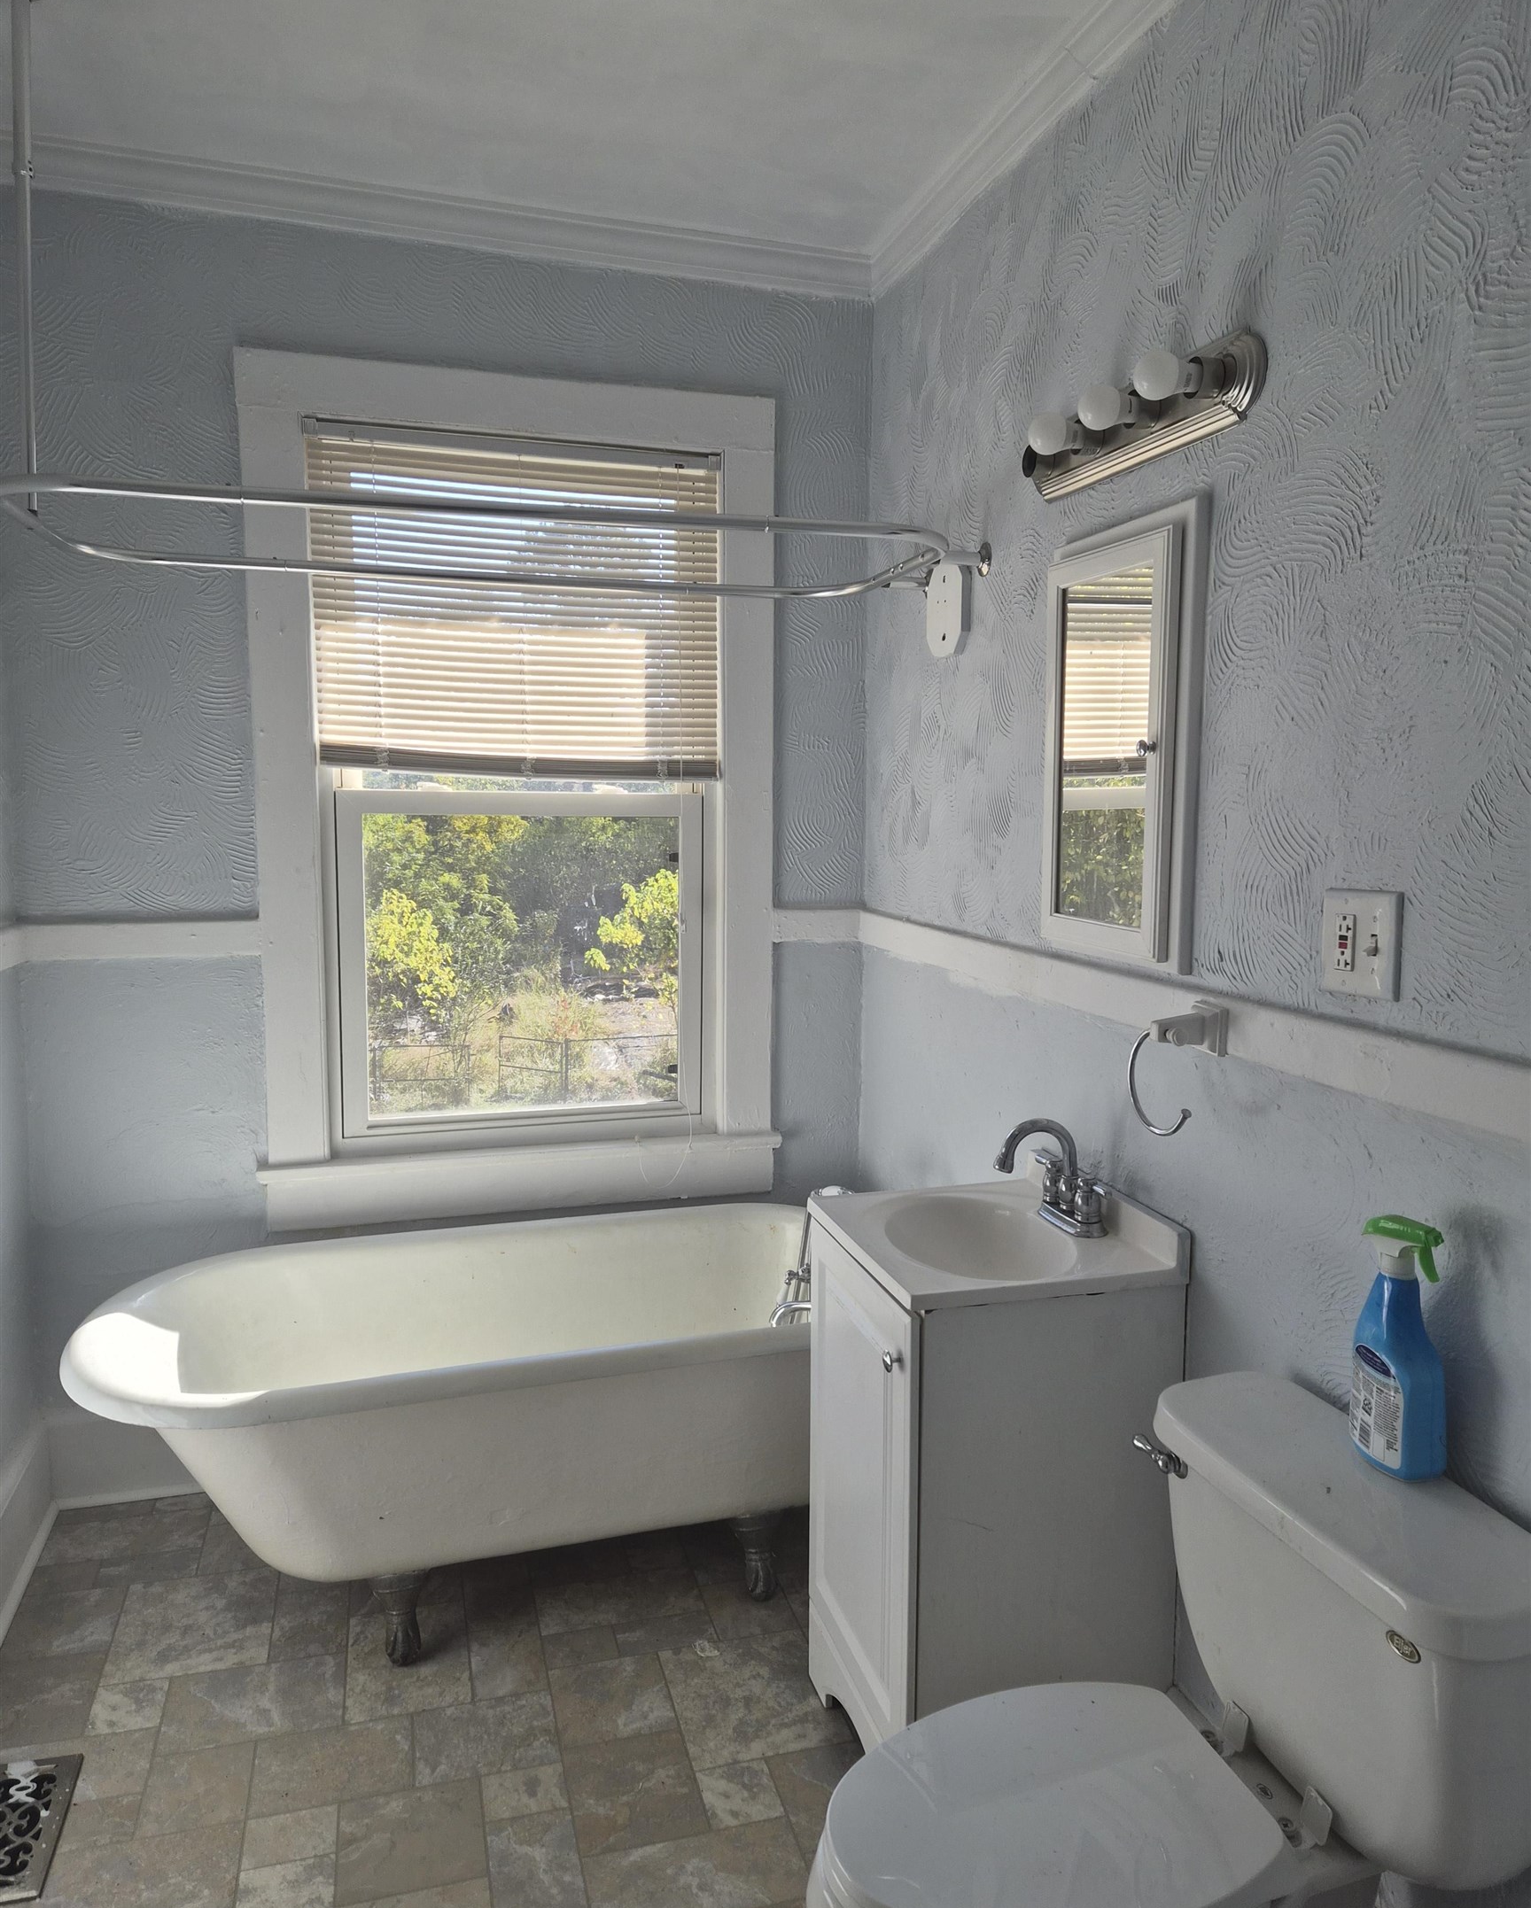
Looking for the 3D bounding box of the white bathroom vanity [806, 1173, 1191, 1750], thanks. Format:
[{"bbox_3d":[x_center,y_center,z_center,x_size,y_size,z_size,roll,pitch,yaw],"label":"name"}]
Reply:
[{"bbox_3d":[0.334,0.811,2.106,0.437,0.872,0.447,-2,7,-16],"label":"white bathroom vanity"}]

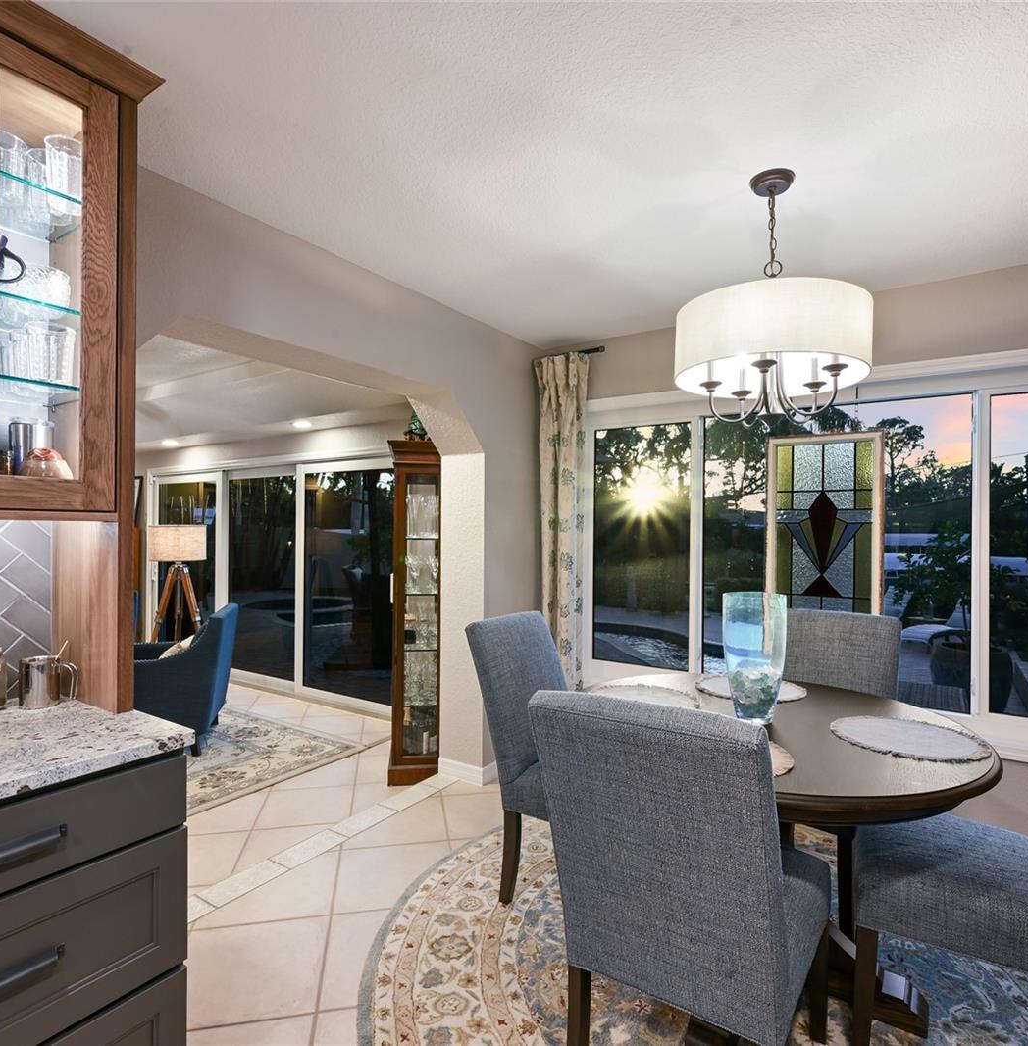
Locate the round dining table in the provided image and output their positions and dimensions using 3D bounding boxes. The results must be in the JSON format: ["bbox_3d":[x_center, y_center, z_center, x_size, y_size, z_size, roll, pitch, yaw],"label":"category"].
[{"bbox_3d":[0.776,1.005,1.946,1.220,0.762,1.220,0,0,35],"label":"round dining table"}]

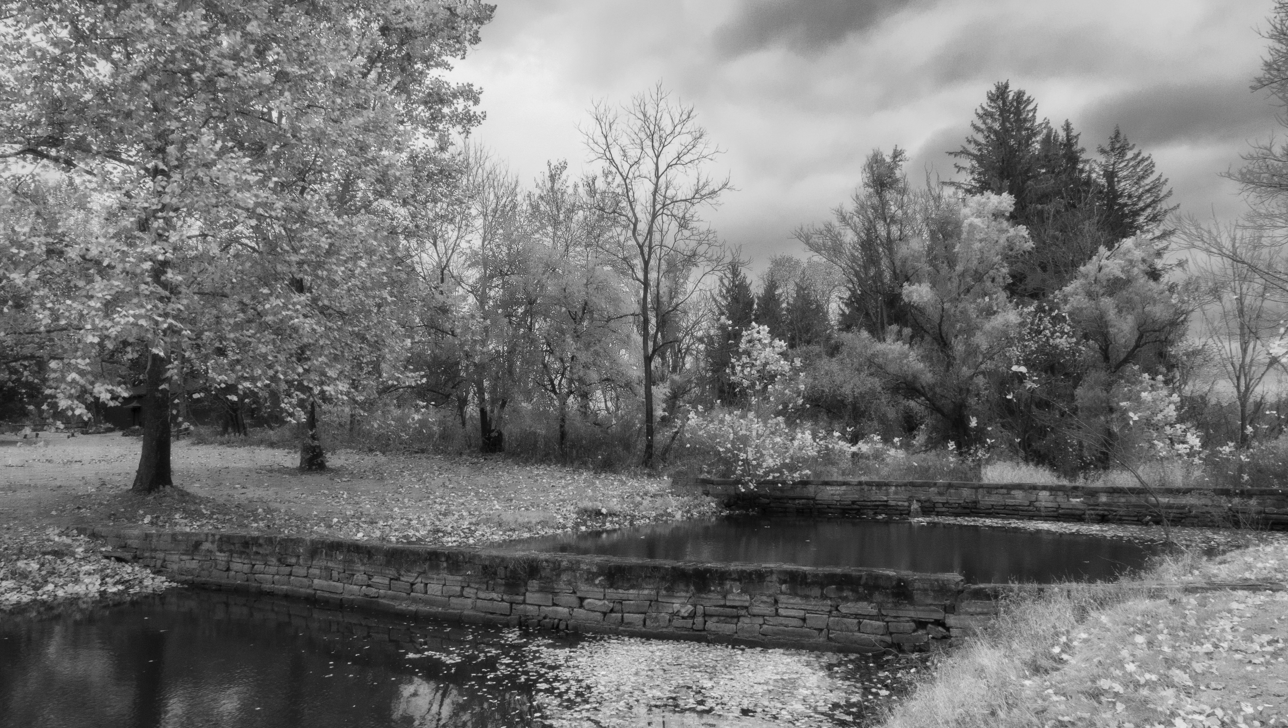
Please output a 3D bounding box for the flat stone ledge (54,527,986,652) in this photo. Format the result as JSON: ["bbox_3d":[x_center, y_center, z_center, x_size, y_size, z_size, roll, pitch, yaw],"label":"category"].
[{"bbox_3d":[-2.646,3.041,12.076,13.514,0.950,0.800,-1,-4,18],"label":"flat stone ledge"}]

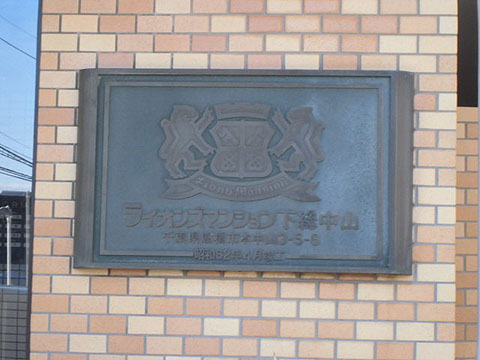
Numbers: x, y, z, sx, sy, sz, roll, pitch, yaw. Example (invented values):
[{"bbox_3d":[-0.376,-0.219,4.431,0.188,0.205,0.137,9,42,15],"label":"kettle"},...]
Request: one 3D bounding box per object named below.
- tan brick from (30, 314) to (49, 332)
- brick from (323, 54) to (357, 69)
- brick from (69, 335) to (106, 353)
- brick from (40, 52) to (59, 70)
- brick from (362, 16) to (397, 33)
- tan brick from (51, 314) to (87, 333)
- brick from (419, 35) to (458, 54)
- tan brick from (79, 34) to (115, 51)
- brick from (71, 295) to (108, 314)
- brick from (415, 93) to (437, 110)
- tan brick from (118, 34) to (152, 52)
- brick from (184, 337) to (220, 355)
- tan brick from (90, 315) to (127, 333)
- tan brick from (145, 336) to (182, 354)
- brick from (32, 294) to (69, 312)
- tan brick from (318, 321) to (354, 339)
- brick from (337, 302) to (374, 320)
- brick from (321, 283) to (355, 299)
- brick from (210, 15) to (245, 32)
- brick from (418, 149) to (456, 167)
[{"bbox_3d":[-0.526,0.382,4.093,0.046,0.046,0.065,1,-5,5],"label":"tan brick"},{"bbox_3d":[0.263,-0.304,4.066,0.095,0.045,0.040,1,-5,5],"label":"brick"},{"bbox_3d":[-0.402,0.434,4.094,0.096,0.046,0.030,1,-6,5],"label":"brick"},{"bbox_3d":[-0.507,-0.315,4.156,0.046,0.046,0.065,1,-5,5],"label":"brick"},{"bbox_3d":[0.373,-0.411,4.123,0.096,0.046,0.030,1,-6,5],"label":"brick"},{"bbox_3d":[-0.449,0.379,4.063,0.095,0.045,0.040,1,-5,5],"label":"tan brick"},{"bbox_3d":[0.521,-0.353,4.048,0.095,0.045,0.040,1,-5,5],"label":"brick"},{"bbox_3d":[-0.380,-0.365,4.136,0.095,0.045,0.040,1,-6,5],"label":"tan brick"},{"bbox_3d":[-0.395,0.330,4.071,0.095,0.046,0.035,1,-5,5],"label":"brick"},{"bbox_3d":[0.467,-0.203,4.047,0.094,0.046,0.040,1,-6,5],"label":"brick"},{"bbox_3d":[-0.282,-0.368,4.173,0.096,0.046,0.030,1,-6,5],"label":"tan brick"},{"bbox_3d":[-0.098,0.432,4.011,0.095,0.046,0.030,1,-6,5],"label":"brick"},{"bbox_3d":[-0.350,0.383,4.096,0.096,0.046,0.030,1,-6,5],"label":"tan brick"},{"bbox_3d":[-0.200,0.435,4.077,0.096,0.046,0.030,1,-6,5],"label":"tan brick"},{"bbox_3d":[-0.498,0.327,4.068,0.094,0.046,0.040,1,-6,5],"label":"brick"},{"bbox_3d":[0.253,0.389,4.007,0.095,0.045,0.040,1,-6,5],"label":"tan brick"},{"bbox_3d":[0.304,0.343,4.009,0.095,0.046,0.035,1,-5,5],"label":"brick"},{"bbox_3d":[0.253,0.288,3.998,0.095,0.046,0.030,1,-6,5],"label":"brick"},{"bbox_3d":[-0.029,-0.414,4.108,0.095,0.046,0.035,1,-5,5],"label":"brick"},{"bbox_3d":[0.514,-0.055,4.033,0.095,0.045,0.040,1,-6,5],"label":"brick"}]

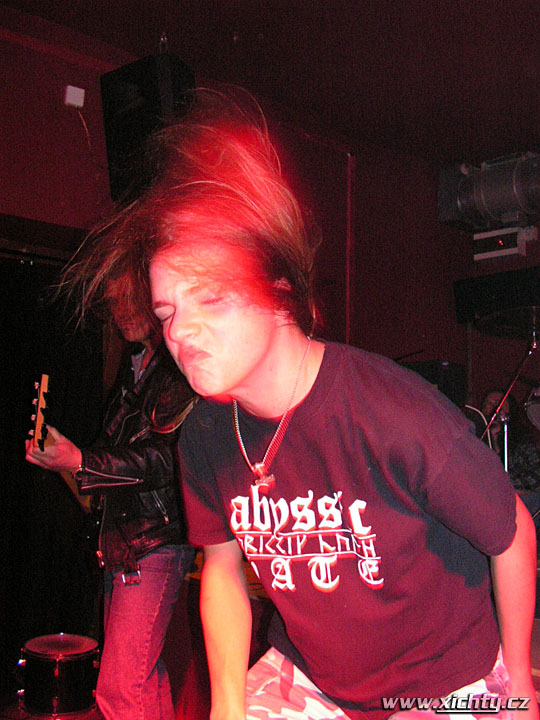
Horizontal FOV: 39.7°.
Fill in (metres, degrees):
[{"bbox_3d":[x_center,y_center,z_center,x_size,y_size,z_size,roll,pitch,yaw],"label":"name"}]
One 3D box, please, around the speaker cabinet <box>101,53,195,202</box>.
[{"bbox_3d":[-0.500,-1.029,3.451,0.395,0.580,0.310,-3,3,35],"label":"speaker cabinet"}]

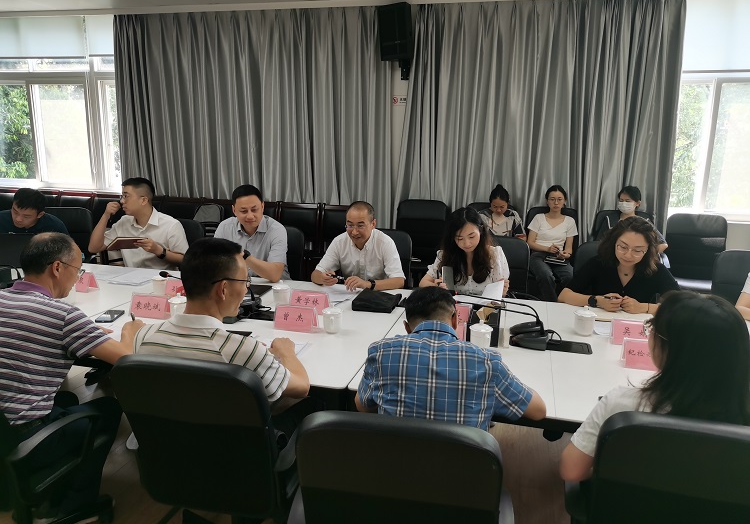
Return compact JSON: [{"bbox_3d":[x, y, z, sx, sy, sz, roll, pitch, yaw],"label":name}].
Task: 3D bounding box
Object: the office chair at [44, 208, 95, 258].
[{"bbox_3d":[-2.476,0.125,4.398,0.600,1.000,0.620,4,13,14],"label":"office chair"}]

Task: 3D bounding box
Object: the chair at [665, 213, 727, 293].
[{"bbox_3d":[2.556,0.161,4.604,0.560,1.020,0.600,5,12,16],"label":"chair"}]

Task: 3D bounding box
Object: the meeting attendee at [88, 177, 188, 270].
[{"bbox_3d":[-1.560,0.125,3.808,0.600,1.290,0.800,8,14,28],"label":"meeting attendee"}]

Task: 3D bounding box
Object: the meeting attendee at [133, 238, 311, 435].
[{"bbox_3d":[-0.486,0.523,1.891,0.540,1.230,0.780,6,12,22],"label":"meeting attendee"}]

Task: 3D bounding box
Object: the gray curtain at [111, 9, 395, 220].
[{"bbox_3d":[-1.257,-1.084,5.937,2.957,2.680,0.160,4,12,15],"label":"gray curtain"}]

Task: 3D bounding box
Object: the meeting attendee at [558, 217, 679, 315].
[{"bbox_3d":[1.210,0.370,2.936,0.580,1.200,0.740,5,12,17],"label":"meeting attendee"}]

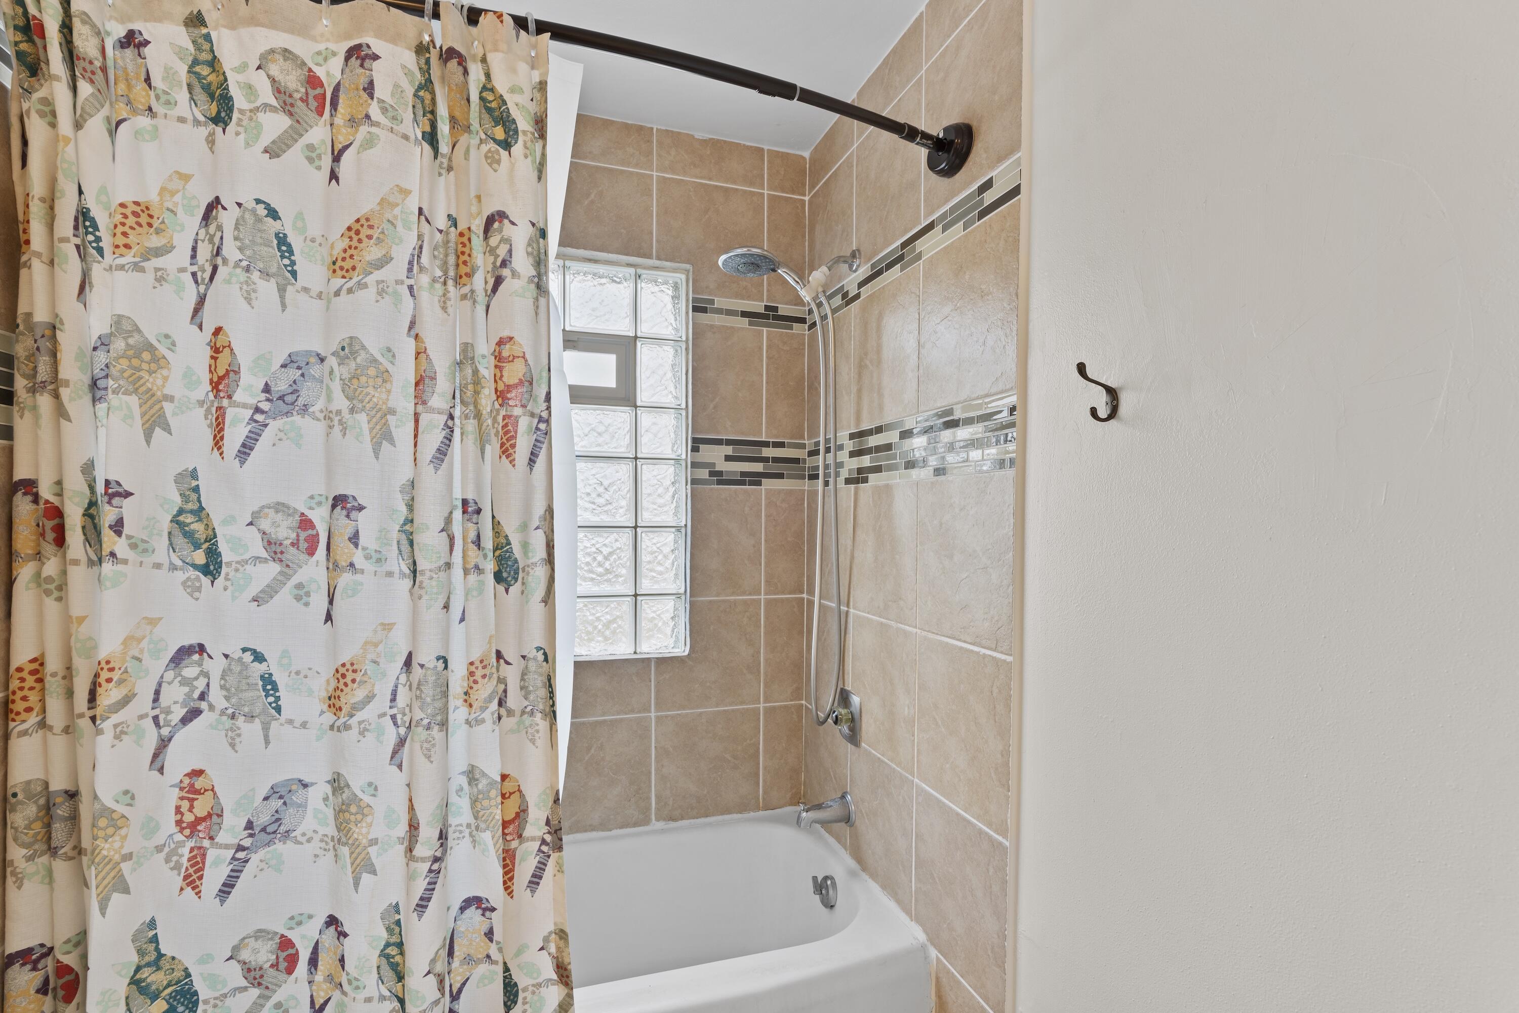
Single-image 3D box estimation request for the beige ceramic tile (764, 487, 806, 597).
[{"bbox_3d":[0.076,0.113,2.121,0.138,0.332,0.012,1,0,-19],"label":"beige ceramic tile"}]

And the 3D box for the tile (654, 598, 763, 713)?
[{"bbox_3d":[-0.153,0.443,2.029,0.335,0.326,0.015,1,-1,-18],"label":"tile"}]

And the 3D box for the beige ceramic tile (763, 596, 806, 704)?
[{"bbox_3d":[0.073,0.447,2.119,0.138,0.330,0.012,1,0,-19],"label":"beige ceramic tile"}]

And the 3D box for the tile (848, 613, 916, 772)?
[{"bbox_3d":[0.303,0.443,1.663,0.015,0.326,0.329,1,-1,-18],"label":"tile"}]

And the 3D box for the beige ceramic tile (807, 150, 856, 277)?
[{"bbox_3d":[0.212,-0.802,1.991,0.012,0.338,0.323,1,0,-19],"label":"beige ceramic tile"}]

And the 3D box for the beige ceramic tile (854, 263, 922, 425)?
[{"bbox_3d":[0.313,-0.377,1.675,0.012,0.341,0.329,1,0,-19],"label":"beige ceramic tile"}]

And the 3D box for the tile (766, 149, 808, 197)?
[{"bbox_3d":[0.088,-1.042,2.128,0.138,0.134,0.012,1,0,-19],"label":"tile"}]

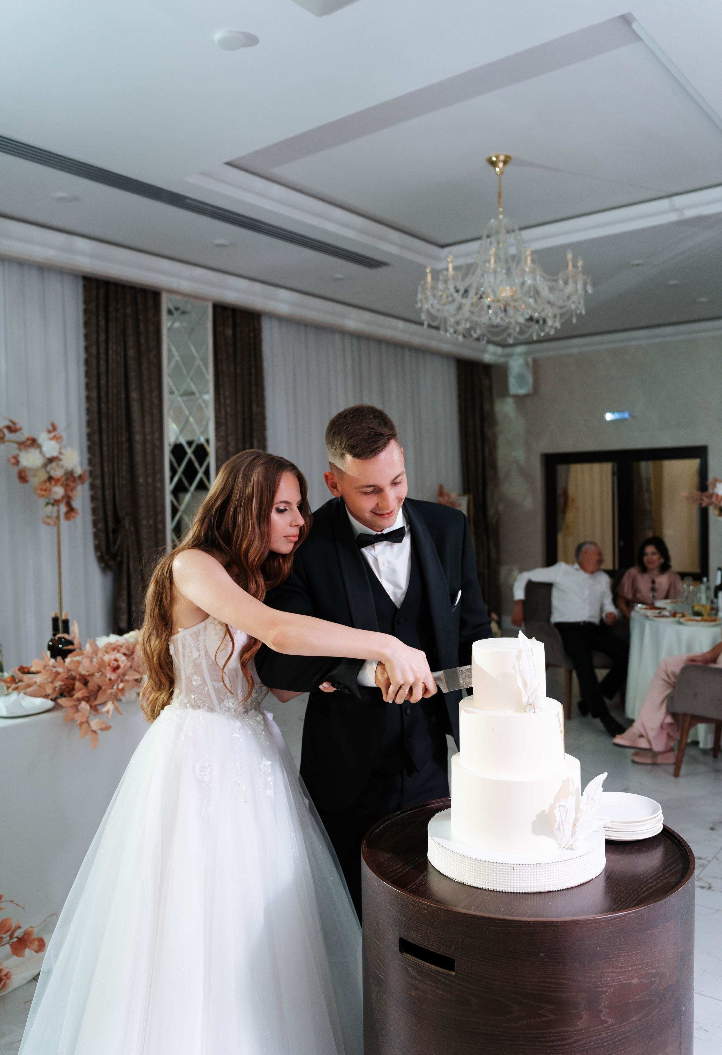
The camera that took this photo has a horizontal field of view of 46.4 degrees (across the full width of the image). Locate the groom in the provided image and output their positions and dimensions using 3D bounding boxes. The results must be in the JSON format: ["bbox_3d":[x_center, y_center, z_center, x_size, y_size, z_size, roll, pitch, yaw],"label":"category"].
[{"bbox_3d":[0.045,0.613,2.040,0.600,1.790,0.480,-2,3,-19],"label":"groom"}]

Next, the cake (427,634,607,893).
[{"bbox_3d":[0.319,0.449,1.770,0.370,0.475,0.370,-1,3,-10],"label":"cake"}]

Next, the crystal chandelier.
[{"bbox_3d":[0.715,-1.438,4.321,0.900,0.930,0.900,-1,3,0],"label":"crystal chandelier"}]

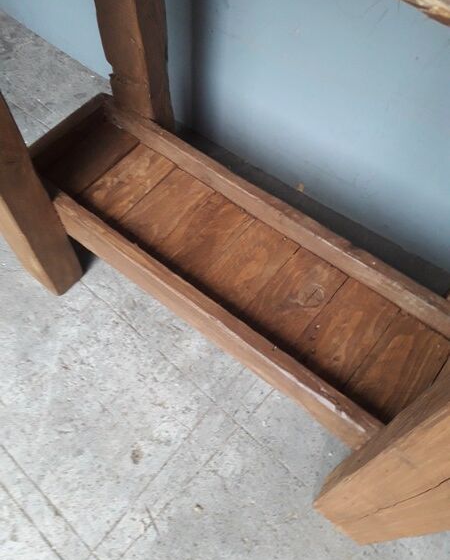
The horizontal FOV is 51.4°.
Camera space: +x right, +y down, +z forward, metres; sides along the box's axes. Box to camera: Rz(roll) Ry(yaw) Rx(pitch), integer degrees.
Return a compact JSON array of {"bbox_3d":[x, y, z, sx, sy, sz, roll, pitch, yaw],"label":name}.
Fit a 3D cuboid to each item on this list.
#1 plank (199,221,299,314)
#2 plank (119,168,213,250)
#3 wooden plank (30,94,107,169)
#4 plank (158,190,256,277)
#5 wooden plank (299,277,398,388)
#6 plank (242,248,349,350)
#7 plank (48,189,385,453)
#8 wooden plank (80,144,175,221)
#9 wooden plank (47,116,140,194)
[{"bbox_3d":[0.044,-0.023,0.988,0.121,0.021,0.227,35,66,17],"label":"plank"},{"bbox_3d":[-0.137,-0.149,1.056,0.119,0.021,0.227,35,66,17],"label":"plank"},{"bbox_3d":[-0.374,-0.319,1.122,0.036,0.109,0.281,35,66,17],"label":"wooden plank"},{"bbox_3d":[-0.047,-0.086,1.022,0.111,0.021,0.227,35,66,17],"label":"plank"},{"bbox_3d":[0.231,0.108,0.918,0.119,0.021,0.227,35,66,17],"label":"wooden plank"},{"bbox_3d":[0.138,0.043,0.953,0.119,0.021,0.227,35,66,17],"label":"plank"},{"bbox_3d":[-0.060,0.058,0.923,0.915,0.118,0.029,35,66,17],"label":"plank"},{"bbox_3d":[-0.232,-0.215,1.091,0.122,0.021,0.227,35,66,17],"label":"wooden plank"},{"bbox_3d":[-0.320,-0.277,1.124,0.105,0.021,0.227,35,66,17],"label":"wooden plank"}]

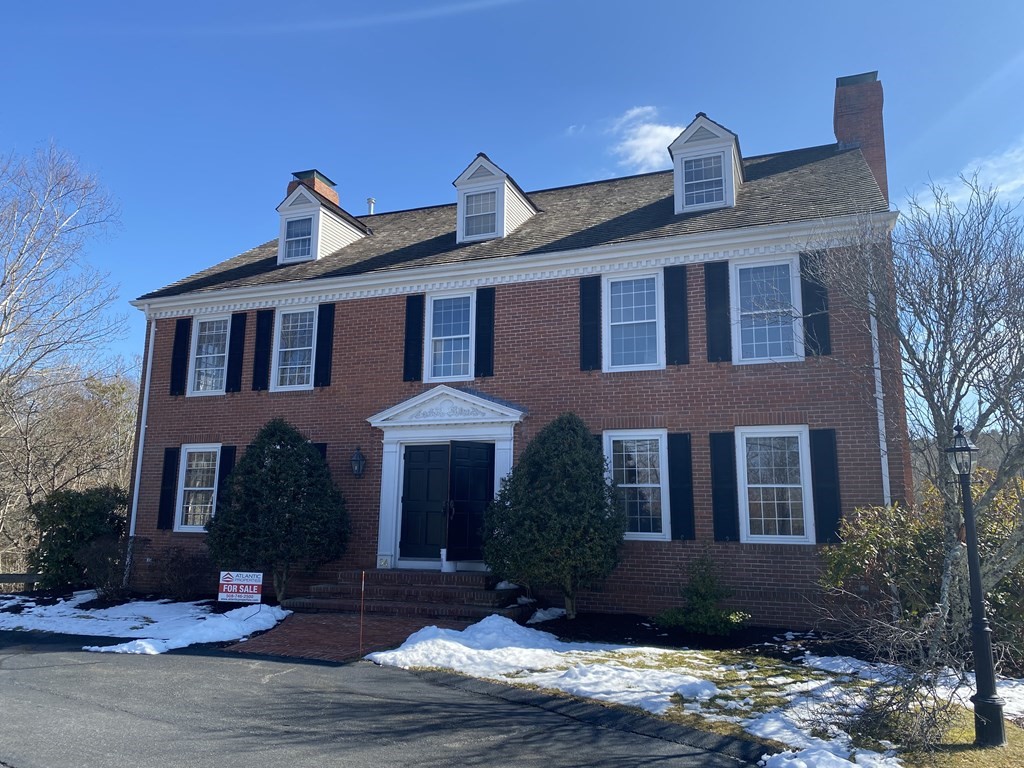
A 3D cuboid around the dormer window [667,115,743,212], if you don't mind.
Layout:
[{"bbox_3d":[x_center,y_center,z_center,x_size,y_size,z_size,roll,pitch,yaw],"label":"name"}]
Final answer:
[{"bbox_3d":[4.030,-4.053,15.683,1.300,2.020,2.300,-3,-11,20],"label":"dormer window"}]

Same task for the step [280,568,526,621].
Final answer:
[{"bbox_3d":[-1.552,3.498,12.853,4.100,0.635,1.880,-3,-11,20],"label":"step"}]

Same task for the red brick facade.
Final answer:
[{"bbox_3d":[-1.156,1.116,14.294,15.030,5.920,0.400,-3,-11,20],"label":"red brick facade"}]

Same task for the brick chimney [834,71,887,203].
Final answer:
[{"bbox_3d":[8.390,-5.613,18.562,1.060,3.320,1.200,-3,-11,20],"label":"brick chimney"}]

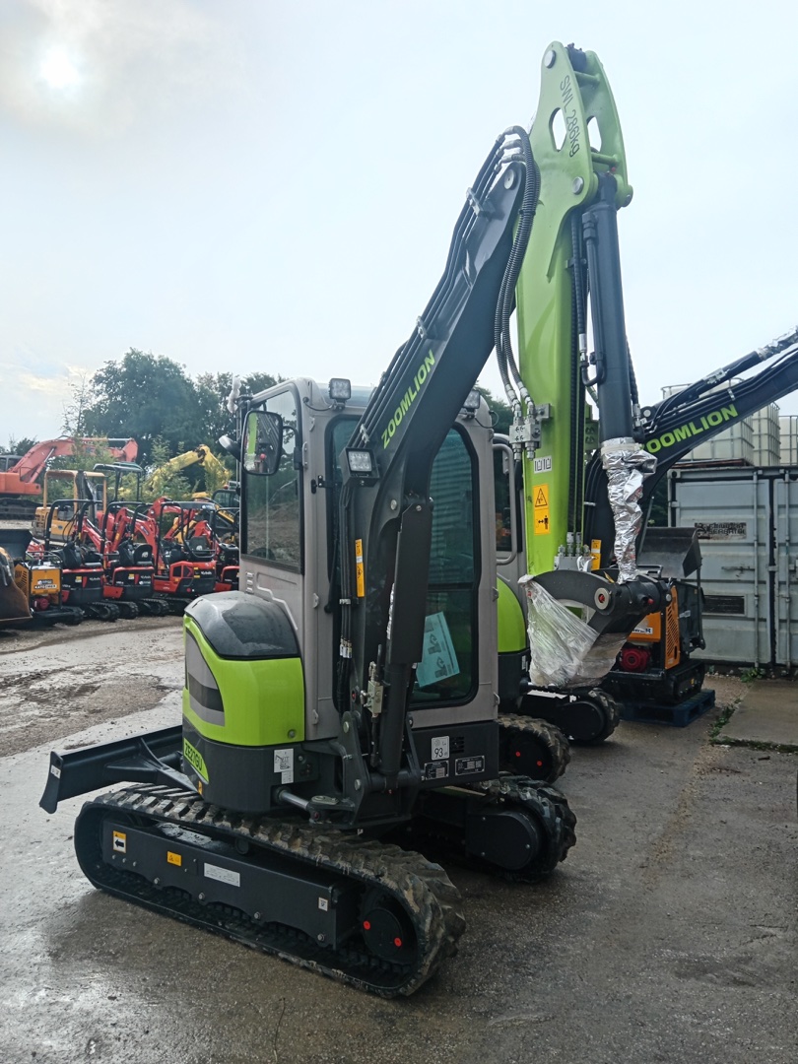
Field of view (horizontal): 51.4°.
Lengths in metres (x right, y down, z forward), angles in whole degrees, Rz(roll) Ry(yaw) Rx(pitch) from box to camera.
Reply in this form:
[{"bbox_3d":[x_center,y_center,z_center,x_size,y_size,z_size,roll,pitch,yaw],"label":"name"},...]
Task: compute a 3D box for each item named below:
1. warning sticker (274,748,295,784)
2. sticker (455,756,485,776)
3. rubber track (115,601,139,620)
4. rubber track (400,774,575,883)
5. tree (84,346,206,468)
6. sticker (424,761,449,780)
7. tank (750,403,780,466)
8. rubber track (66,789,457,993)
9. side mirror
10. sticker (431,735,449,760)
[{"bbox_3d":[-0.503,1.031,3.640,0.087,0.157,0.006,0,0,-19],"label":"warning sticker"},{"bbox_3d":[0.351,1.149,4.077,0.158,0.077,0.006,0,0,-24],"label":"sticker"},{"bbox_3d":[-5.580,1.510,16.400,1.250,0.350,0.190,0,0,37],"label":"rubber track"},{"bbox_3d":[-0.029,1.526,4.758,2.080,0.470,0.300,-1,0,33],"label":"rubber track"},{"bbox_3d":[-12.274,-4.345,40.000,5.800,9.000,5.600,-1,0,0],"label":"tree"},{"bbox_3d":[0.183,1.152,4.003,0.130,0.078,0.006,0,0,-24],"label":"sticker"},{"bbox_3d":[5.406,-1.381,13.158,1.000,1.150,1.150,-1,0,31],"label":"tank"},{"bbox_3d":[-0.691,1.529,3.753,2.080,0.470,0.300,-1,0,33],"label":"rubber track"},{"bbox_3d":[-0.604,-0.393,3.660,0.175,0.280,0.060,0,8,-25],"label":"side mirror"},{"bbox_3d":[0.199,1.045,4.010,0.094,0.104,0.006,0,0,-24],"label":"sticker"}]

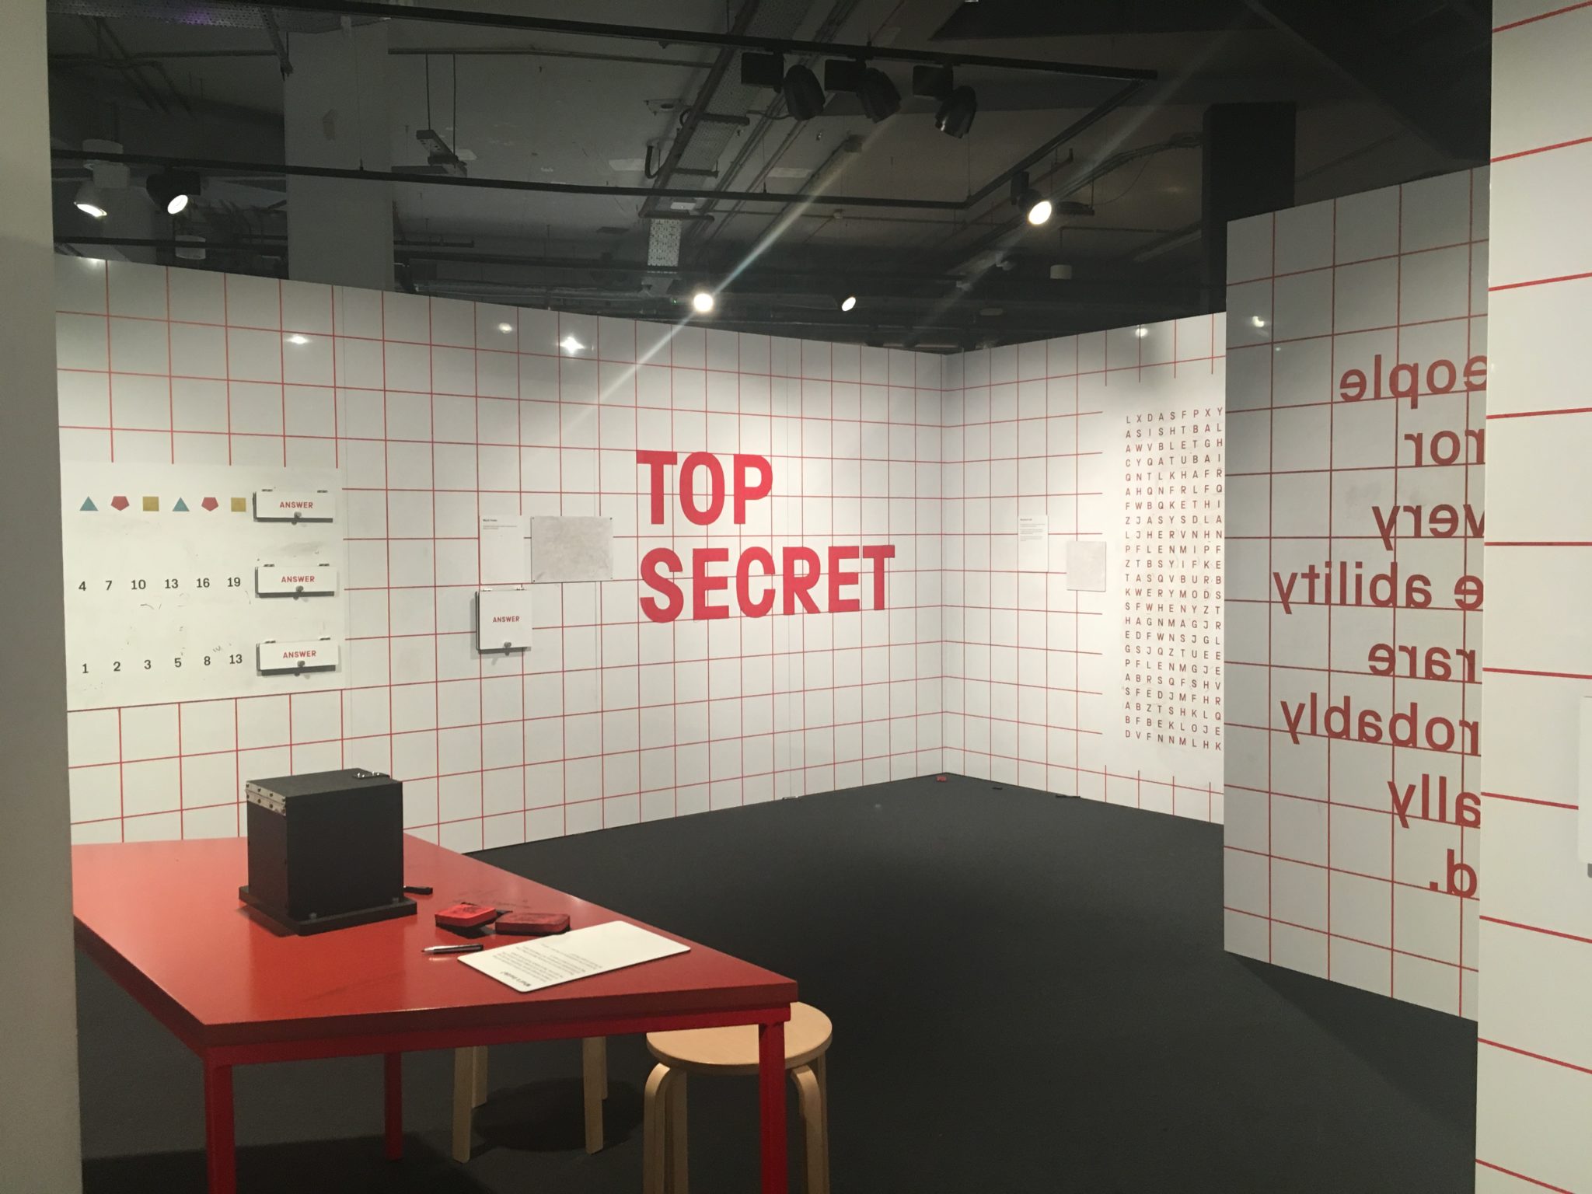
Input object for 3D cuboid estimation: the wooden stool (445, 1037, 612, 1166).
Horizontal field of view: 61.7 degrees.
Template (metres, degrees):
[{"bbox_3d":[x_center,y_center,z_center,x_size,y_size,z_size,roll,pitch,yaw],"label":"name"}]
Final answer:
[{"bbox_3d":[-0.610,1.001,3.075,0.355,0.450,0.355,-1,3,-7],"label":"wooden stool"}]

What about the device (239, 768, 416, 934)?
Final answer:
[{"bbox_3d":[-0.815,0.429,2.311,0.199,0.217,0.297,-3,3,-40],"label":"device"}]

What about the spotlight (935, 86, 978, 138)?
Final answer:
[{"bbox_3d":[0.610,-1.837,5.050,0.135,0.140,0.180,-2,-41,-25],"label":"spotlight"}]

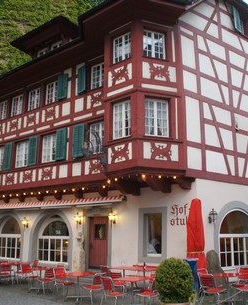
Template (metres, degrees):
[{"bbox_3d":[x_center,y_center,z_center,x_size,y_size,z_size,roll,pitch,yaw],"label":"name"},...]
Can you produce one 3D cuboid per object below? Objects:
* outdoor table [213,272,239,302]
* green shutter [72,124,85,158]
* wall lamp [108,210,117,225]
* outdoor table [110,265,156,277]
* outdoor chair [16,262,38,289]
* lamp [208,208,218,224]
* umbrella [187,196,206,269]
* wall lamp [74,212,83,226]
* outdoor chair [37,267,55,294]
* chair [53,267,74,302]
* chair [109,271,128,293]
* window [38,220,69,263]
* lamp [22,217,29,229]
[{"bbox_3d":[3.184,4.162,10.574,0.850,0.740,0.680,10,-17,-35],"label":"outdoor table"},{"bbox_3d":[-2.000,-0.528,15.239,0.640,1.492,0.060,-10,-17,36],"label":"green shutter"},{"bbox_3d":[-0.466,2.648,13.967,0.230,0.550,0.300,-10,-17,36],"label":"wall lamp"},{"bbox_3d":[0.343,4.372,11.755,1.450,0.740,0.800,-10,-17,36],"label":"outdoor table"},{"bbox_3d":[-3.483,4.508,12.494,0.540,0.840,0.480,-10,-17,39],"label":"outdoor chair"},{"bbox_3d":[3.049,2.179,11.682,0.240,0.490,0.290,10,-16,-36],"label":"lamp"},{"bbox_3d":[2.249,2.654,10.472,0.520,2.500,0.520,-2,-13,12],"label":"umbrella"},{"bbox_3d":[-1.941,2.838,14.643,0.240,0.490,0.290,-10,-16,37],"label":"wall lamp"},{"bbox_3d":[-2.819,4.696,12.600,0.500,0.860,0.560,10,-17,-36],"label":"outdoor chair"},{"bbox_3d":[-1.938,4.144,10.944,0.540,0.840,0.480,-10,-17,39],"label":"chair"},{"bbox_3d":[-0.211,3.998,10.394,0.480,0.840,0.540,11,-16,-38],"label":"chair"},{"bbox_3d":[-3.304,4.181,16.305,2.258,1.978,0.150,-10,-17,36],"label":"window"},{"bbox_3d":[-4.935,3.507,17.254,0.230,0.550,0.300,-10,-17,36],"label":"lamp"}]

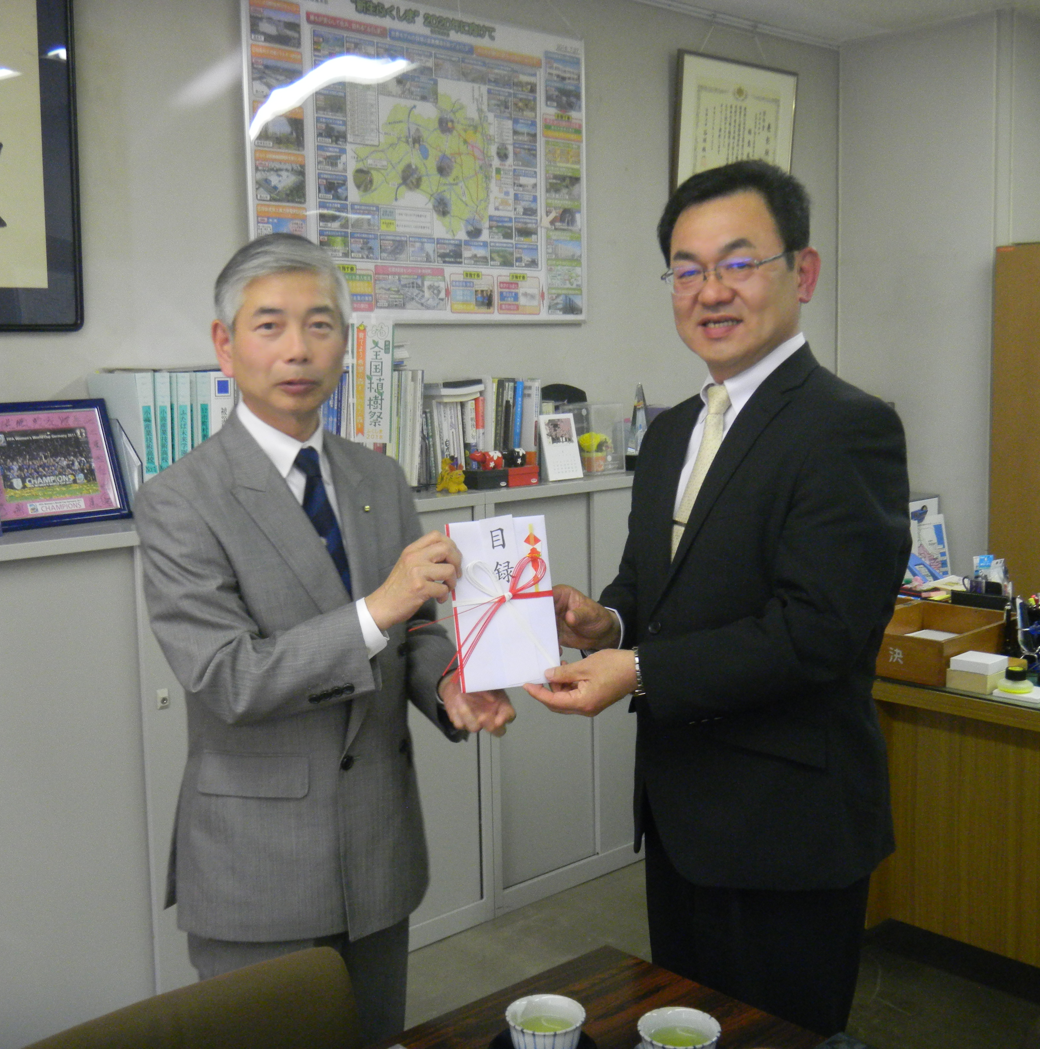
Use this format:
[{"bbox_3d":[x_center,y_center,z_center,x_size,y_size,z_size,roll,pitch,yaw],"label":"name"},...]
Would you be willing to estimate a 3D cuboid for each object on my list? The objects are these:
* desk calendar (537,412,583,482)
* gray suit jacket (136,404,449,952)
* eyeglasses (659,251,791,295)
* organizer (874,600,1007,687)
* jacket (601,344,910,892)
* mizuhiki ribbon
[{"bbox_3d":[0.099,-0.209,3.594,0.121,0.173,0.075,-7,9,-40],"label":"desk calendar"},{"bbox_3d":[-0.262,0.208,1.750,0.460,0.700,0.380,-7,9,-42],"label":"gray suit jacket"},{"bbox_3d":[0.264,-0.308,1.660,0.140,0.040,0.138,-9,5,32],"label":"eyeglasses"},{"bbox_3d":[0.952,0.270,3.101,0.283,0.097,0.410,6,10,44],"label":"organizer"},{"bbox_3d":[0.275,0.124,1.721,0.390,0.707,0.470,-5,8,-30],"label":"jacket"},{"bbox_3d":[-0.020,0.108,1.480,0.118,0.140,0.022,-6,1,0],"label":"mizuhiki ribbon"}]

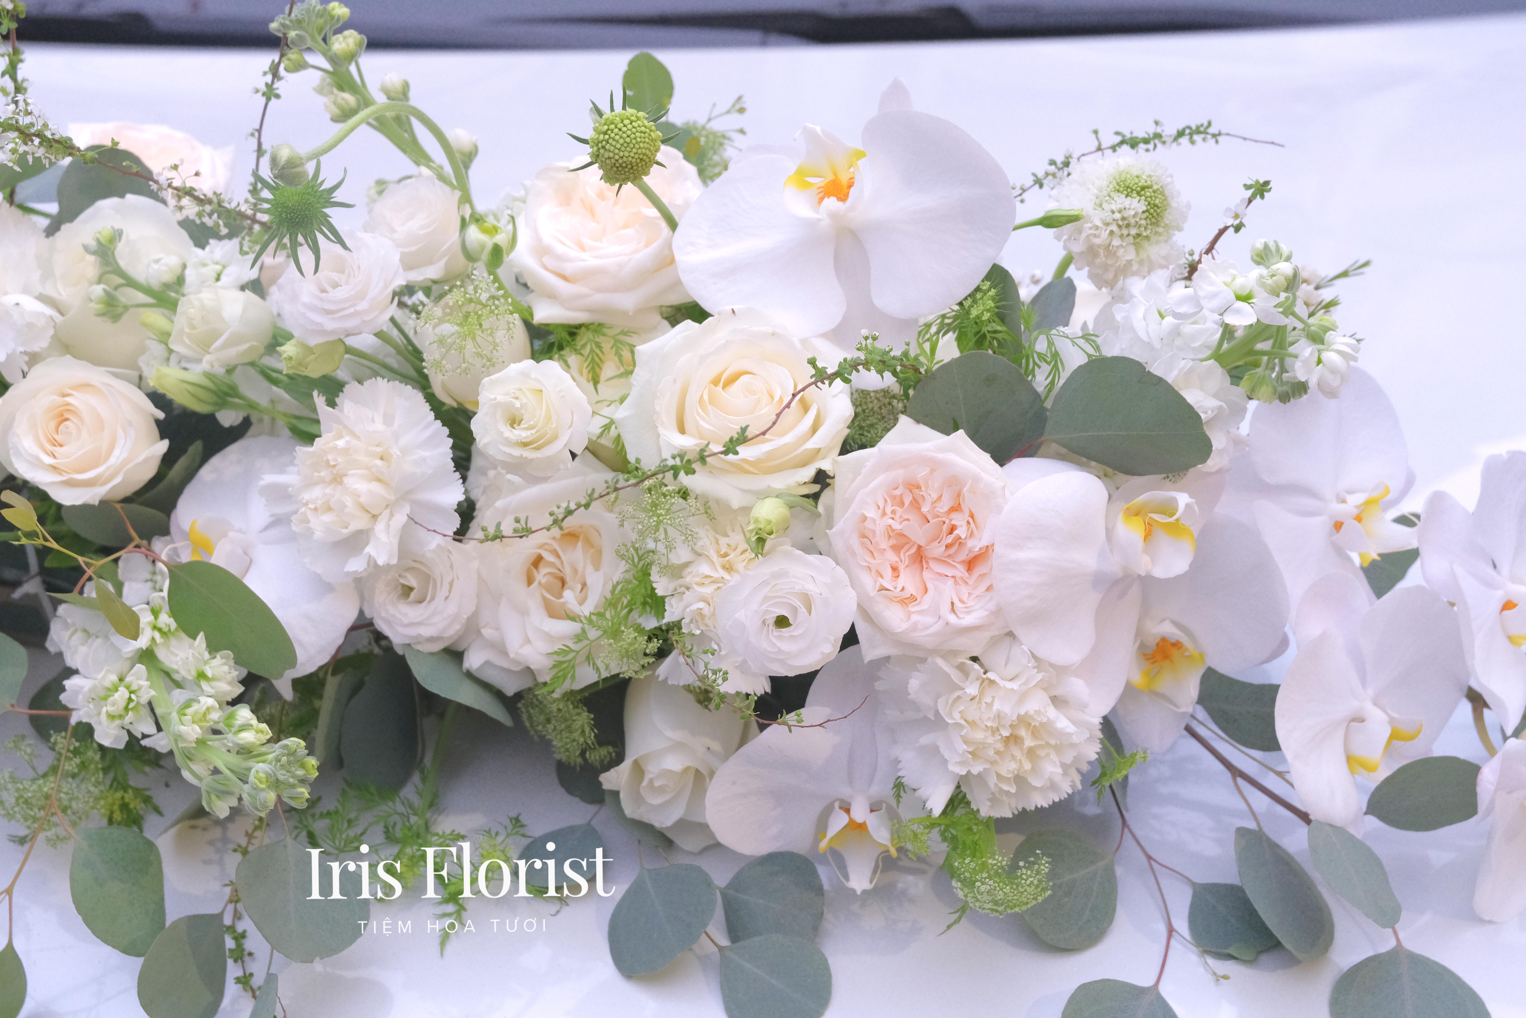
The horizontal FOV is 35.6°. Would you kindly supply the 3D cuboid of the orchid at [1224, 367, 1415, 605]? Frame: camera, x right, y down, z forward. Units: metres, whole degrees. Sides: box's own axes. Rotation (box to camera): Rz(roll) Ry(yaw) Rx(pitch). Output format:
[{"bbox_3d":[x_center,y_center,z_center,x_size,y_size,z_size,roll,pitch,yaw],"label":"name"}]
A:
[{"bbox_3d":[0.208,-0.006,0.890,0.088,0.096,0.042,18,-12,-28],"label":"orchid"}]

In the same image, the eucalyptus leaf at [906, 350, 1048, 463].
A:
[{"bbox_3d":[0.088,-0.040,0.985,0.060,0.010,0.058,-12,69,-1],"label":"eucalyptus leaf"}]

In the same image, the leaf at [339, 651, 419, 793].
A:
[{"bbox_3d":[-0.147,0.080,0.905,0.031,0.056,0.009,0,12,0],"label":"leaf"}]

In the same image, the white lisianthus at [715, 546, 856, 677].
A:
[{"bbox_3d":[0.008,0.038,0.876,0.051,0.049,0.034,-1,6,-2],"label":"white lisianthus"}]

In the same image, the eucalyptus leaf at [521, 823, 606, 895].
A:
[{"bbox_3d":[-0.075,0.130,0.885,0.031,0.006,0.034,27,64,15],"label":"eucalyptus leaf"}]

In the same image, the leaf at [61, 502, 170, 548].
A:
[{"bbox_3d":[-0.248,0.003,0.910,0.042,0.008,0.034,6,41,2],"label":"leaf"}]

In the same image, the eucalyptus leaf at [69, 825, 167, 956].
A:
[{"bbox_3d":[-0.267,0.158,0.985,0.043,0.008,0.057,-26,66,-5],"label":"eucalyptus leaf"}]

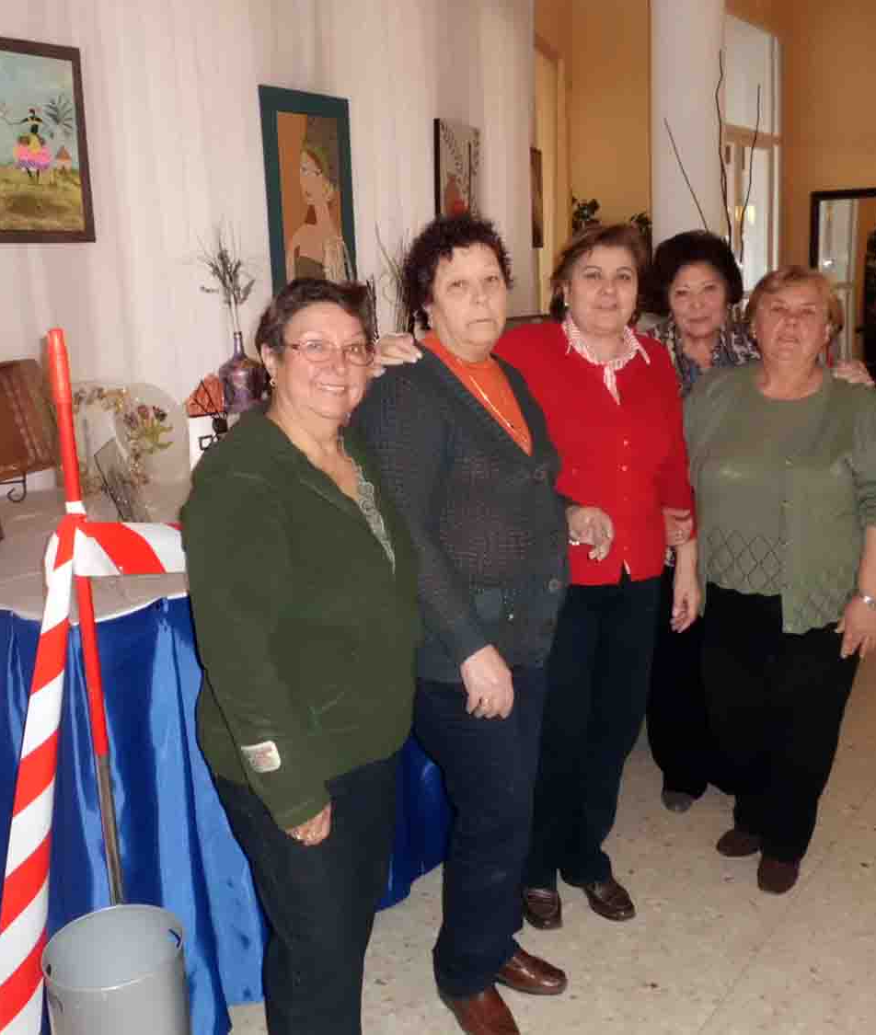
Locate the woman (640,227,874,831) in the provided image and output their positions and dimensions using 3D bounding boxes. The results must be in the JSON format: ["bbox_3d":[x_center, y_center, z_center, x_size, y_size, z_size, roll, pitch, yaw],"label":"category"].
[{"bbox_3d":[0.812,0.024,2.863,0.600,1.575,0.340,0,12,12],"label":"woman"}]

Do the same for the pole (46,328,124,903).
[{"bbox_3d":[-0.646,0.331,1.962,0.032,1.358,0.032,-2,12,0],"label":"pole"}]

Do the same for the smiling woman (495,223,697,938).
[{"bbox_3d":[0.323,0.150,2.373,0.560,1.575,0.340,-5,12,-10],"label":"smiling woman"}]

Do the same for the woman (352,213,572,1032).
[{"bbox_3d":[0.075,0.220,2.069,0.370,1.585,0.500,9,16,44],"label":"woman"}]

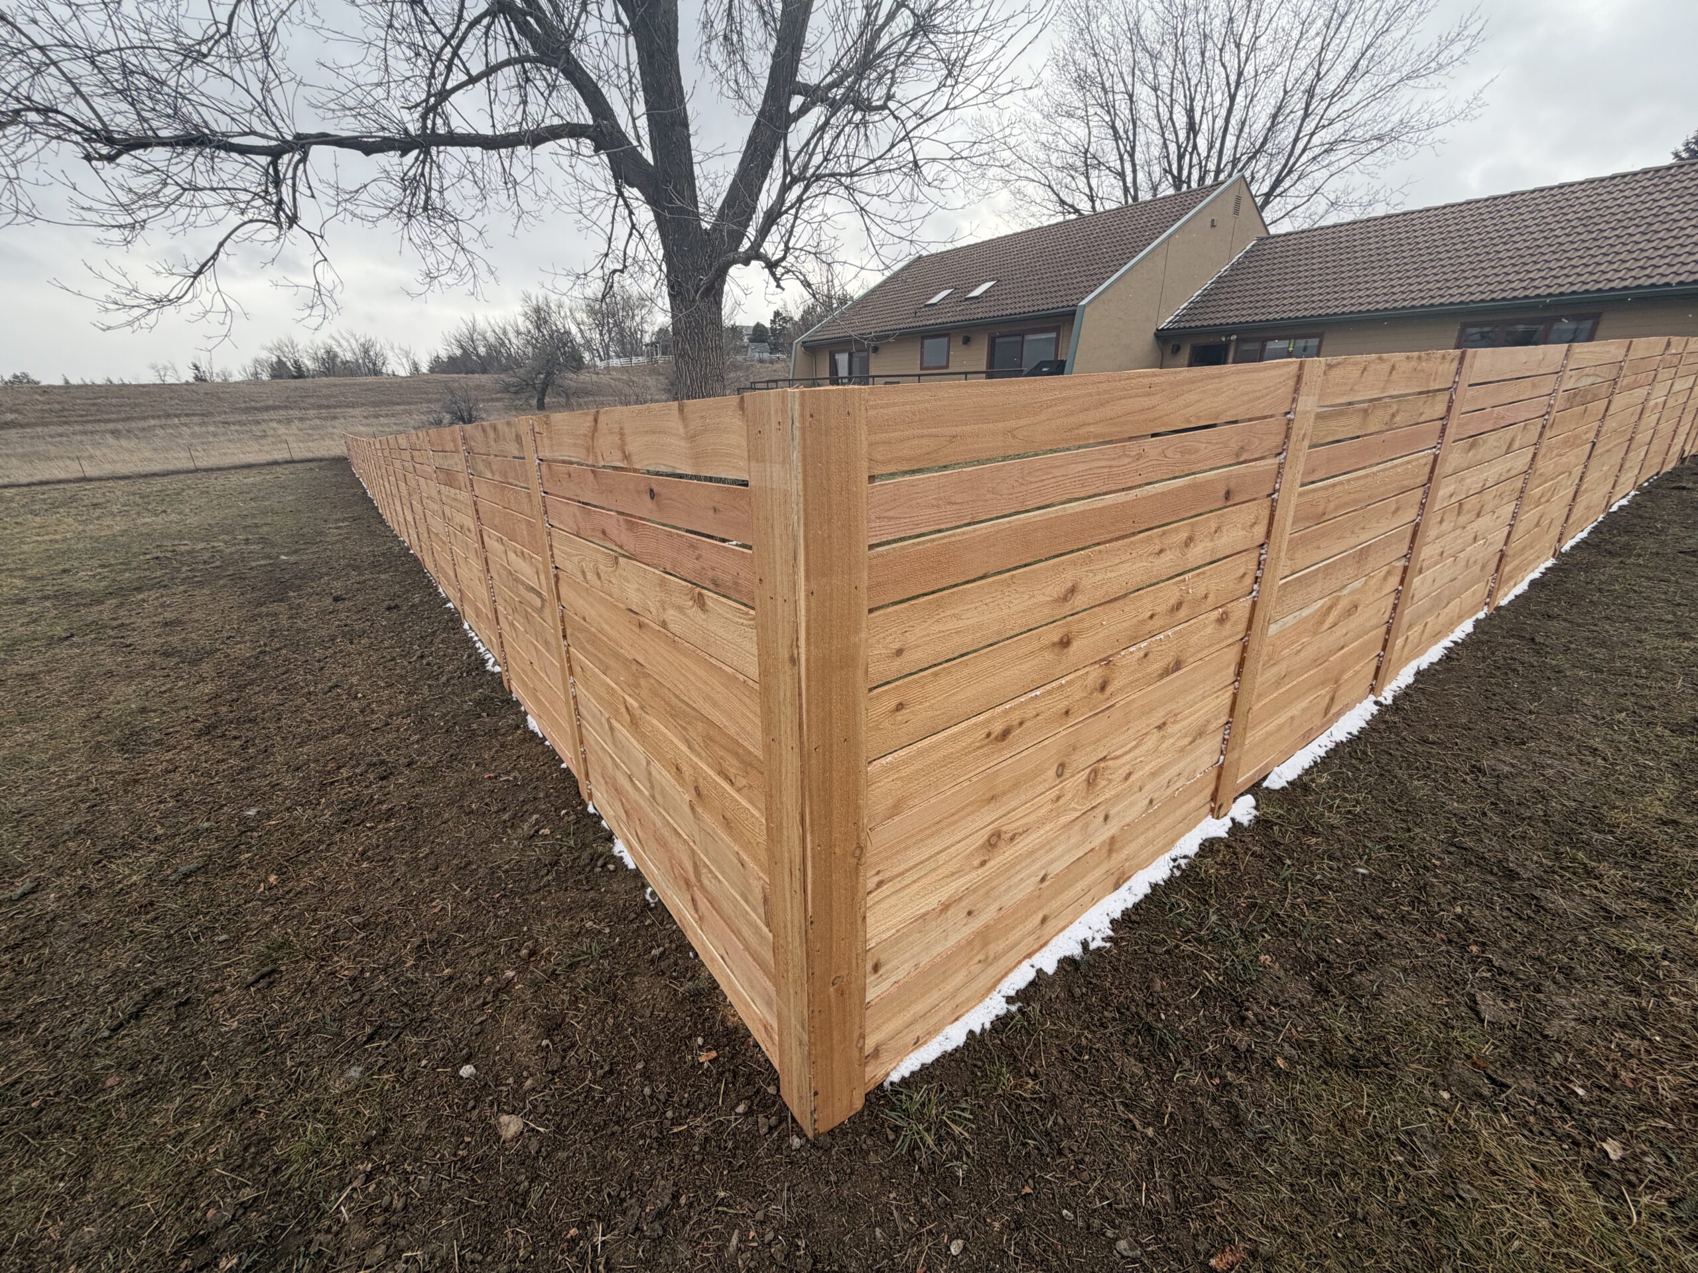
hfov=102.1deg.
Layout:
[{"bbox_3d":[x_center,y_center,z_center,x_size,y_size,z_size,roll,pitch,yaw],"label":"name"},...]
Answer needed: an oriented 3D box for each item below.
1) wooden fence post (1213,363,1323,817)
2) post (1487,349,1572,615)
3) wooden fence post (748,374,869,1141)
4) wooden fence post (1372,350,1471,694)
[{"bbox_3d":[1.284,-0.098,2.198,0.133,1.460,0.090,-14,24,-34],"label":"wooden fence post"},{"bbox_3d":[3.901,-0.871,3.994,0.133,1.515,0.090,-14,24,-34],"label":"post"},{"bbox_3d":[-0.066,0.328,1.318,0.139,1.516,0.145,-14,24,-34],"label":"wooden fence post"},{"bbox_3d":[2.451,-0.442,2.999,0.133,1.490,0.090,-14,24,-34],"label":"wooden fence post"}]

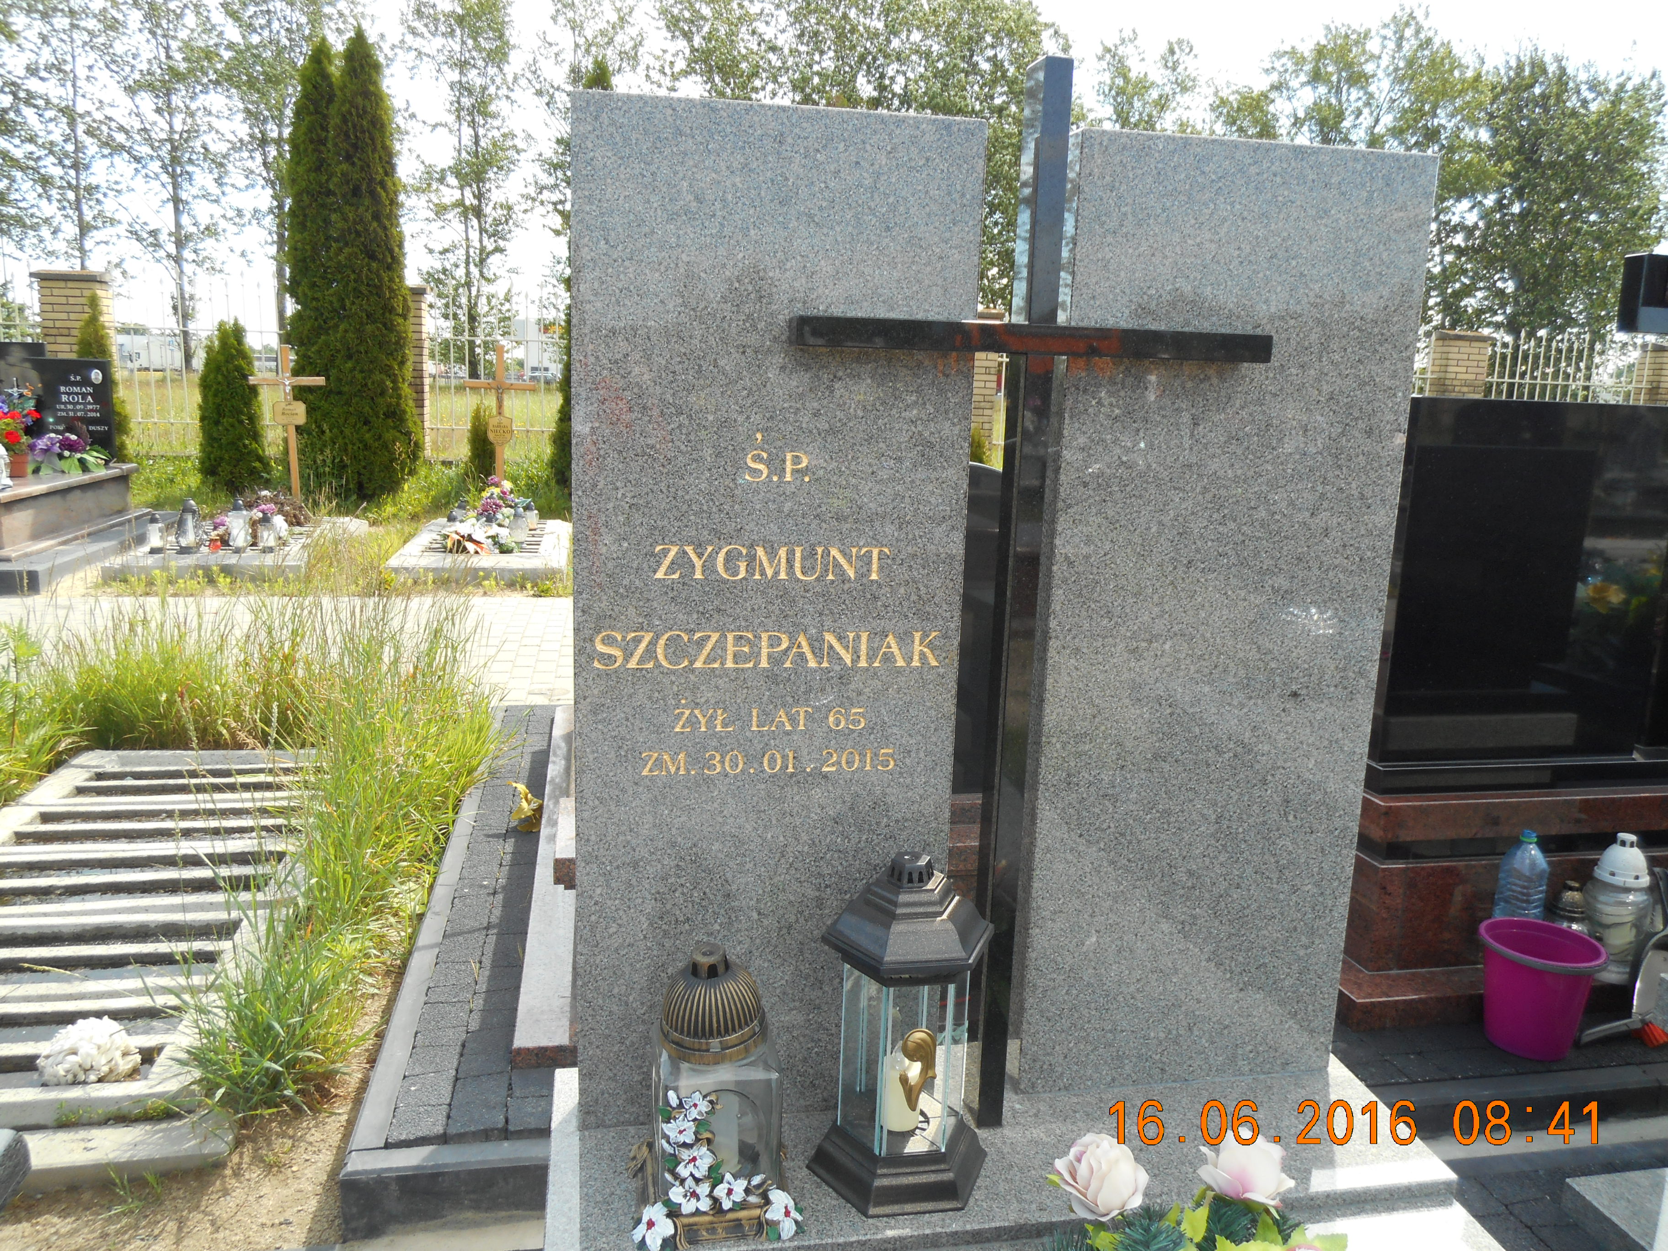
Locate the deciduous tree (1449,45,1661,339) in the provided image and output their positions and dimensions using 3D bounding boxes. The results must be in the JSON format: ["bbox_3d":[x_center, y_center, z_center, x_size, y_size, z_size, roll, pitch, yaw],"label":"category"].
[{"bbox_3d":[17.272,-9.529,29.196,4.700,8.600,4.700,-1,11,-11],"label":"deciduous tree"}]

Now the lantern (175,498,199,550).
[{"bbox_3d":[-4.119,-0.649,7.676,0.130,0.325,0.130,0,11,-10],"label":"lantern"}]

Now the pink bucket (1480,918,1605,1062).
[{"bbox_3d":[1.510,0.791,2.596,0.241,0.231,0.241,2,11,0],"label":"pink bucket"}]

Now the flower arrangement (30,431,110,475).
[{"bbox_3d":[-4.565,-1.061,7.177,0.420,0.250,0.300,-1,11,-11],"label":"flower arrangement"}]

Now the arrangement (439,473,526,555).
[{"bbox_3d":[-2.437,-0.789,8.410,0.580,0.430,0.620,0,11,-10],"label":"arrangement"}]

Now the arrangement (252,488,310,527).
[{"bbox_3d":[-4.175,-0.905,9.155,0.420,0.270,0.340,0,11,-10],"label":"arrangement"}]

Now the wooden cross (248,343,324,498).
[{"bbox_3d":[-3.969,-1.470,8.790,0.510,1.180,0.060,-1,11,-11],"label":"wooden cross"}]

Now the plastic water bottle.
[{"bbox_3d":[1.405,0.566,2.470,0.092,0.320,0.092,-1,11,-11],"label":"plastic water bottle"}]

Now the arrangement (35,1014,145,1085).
[{"bbox_3d":[-1.490,0.860,2.407,0.175,0.130,0.165,0,11,-10],"label":"arrangement"}]

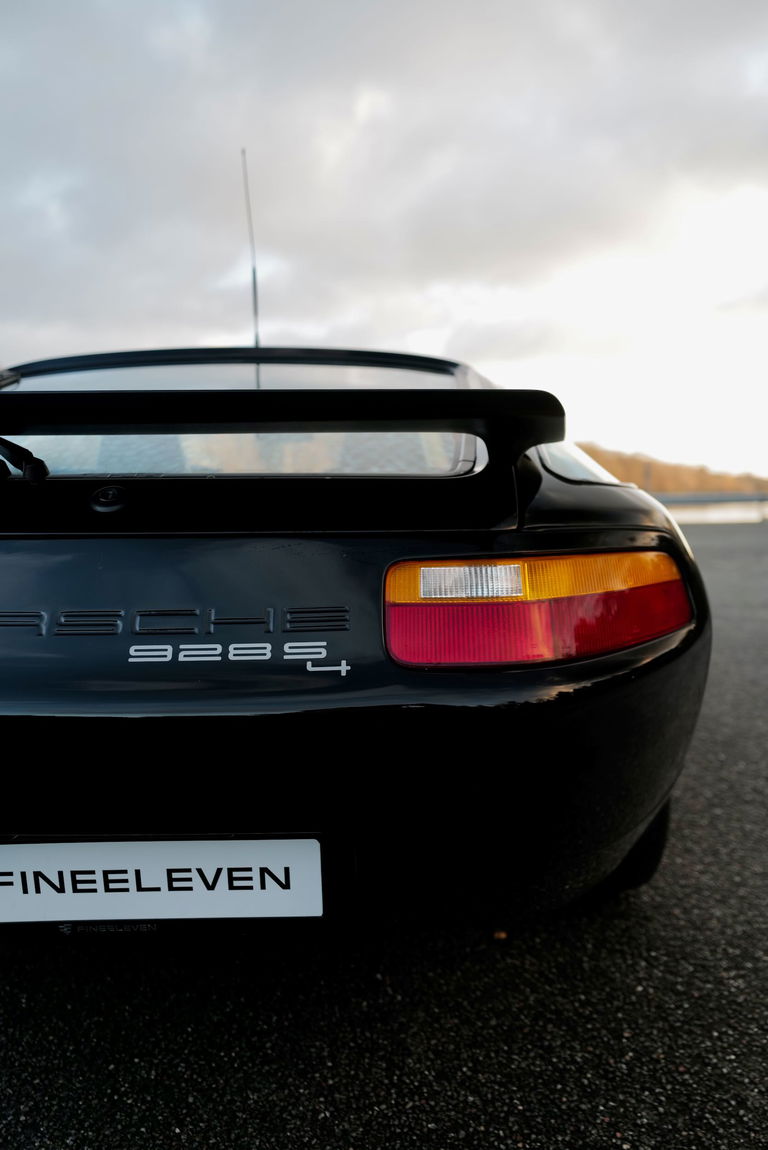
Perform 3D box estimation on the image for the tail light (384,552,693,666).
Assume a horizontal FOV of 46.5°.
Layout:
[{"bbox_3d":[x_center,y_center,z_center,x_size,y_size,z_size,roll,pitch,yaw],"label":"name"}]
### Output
[{"bbox_3d":[0.223,0.032,1.159,0.475,0.130,0.190,-1,5,-11],"label":"tail light"}]

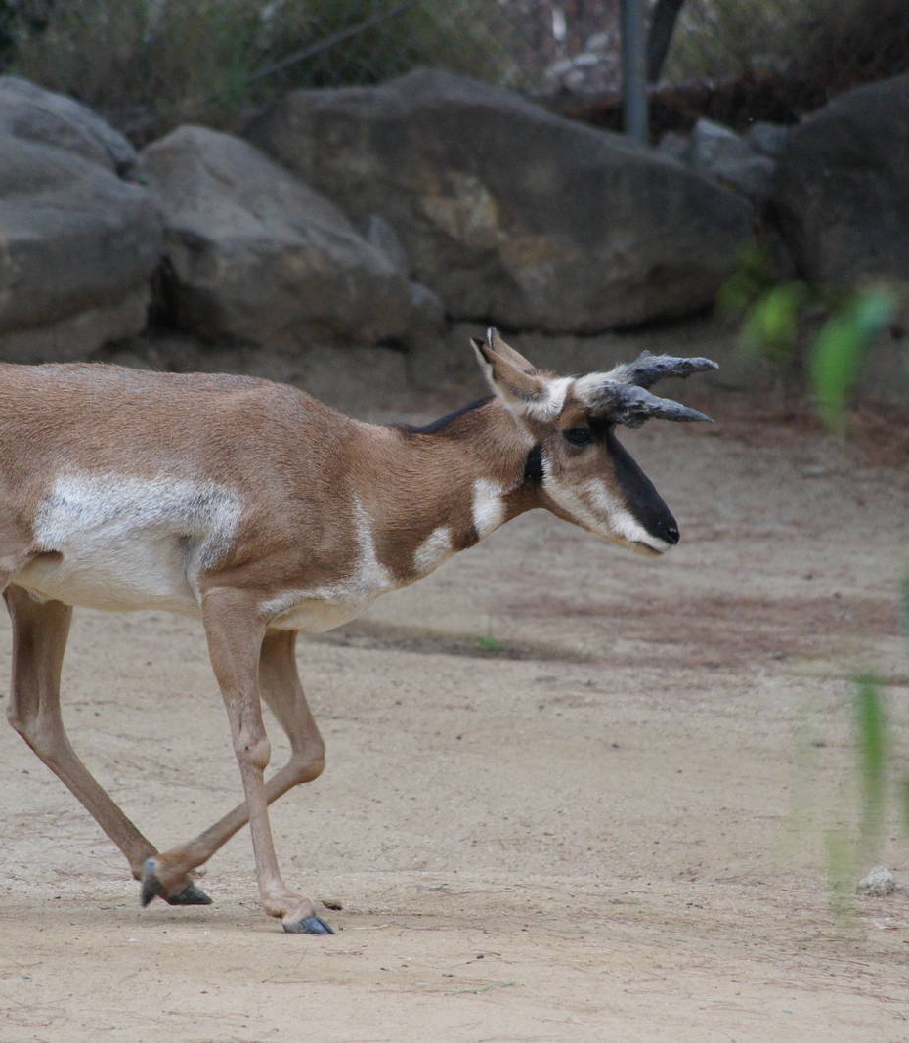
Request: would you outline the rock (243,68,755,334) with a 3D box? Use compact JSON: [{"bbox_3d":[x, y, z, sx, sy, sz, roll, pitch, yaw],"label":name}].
[{"bbox_3d":[0.090,-0.644,26.400,1.000,0.480,0.620,-2,11,-8],"label":"rock"}]

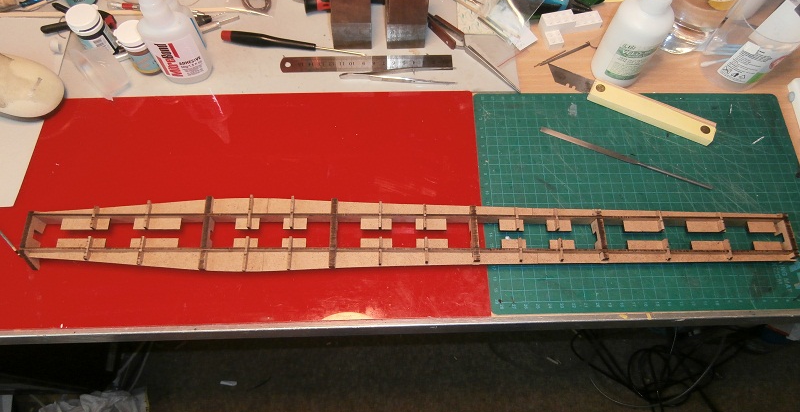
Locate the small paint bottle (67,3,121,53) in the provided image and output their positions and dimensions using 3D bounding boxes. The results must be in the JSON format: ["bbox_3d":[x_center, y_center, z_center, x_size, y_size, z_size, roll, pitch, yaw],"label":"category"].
[{"bbox_3d":[-0.299,-0.170,0.545,0.033,0.044,0.033,5,65,1],"label":"small paint bottle"}]

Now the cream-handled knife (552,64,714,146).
[{"bbox_3d":[0.222,-0.102,0.539,0.168,0.013,0.027,24,67,10],"label":"cream-handled knife"}]

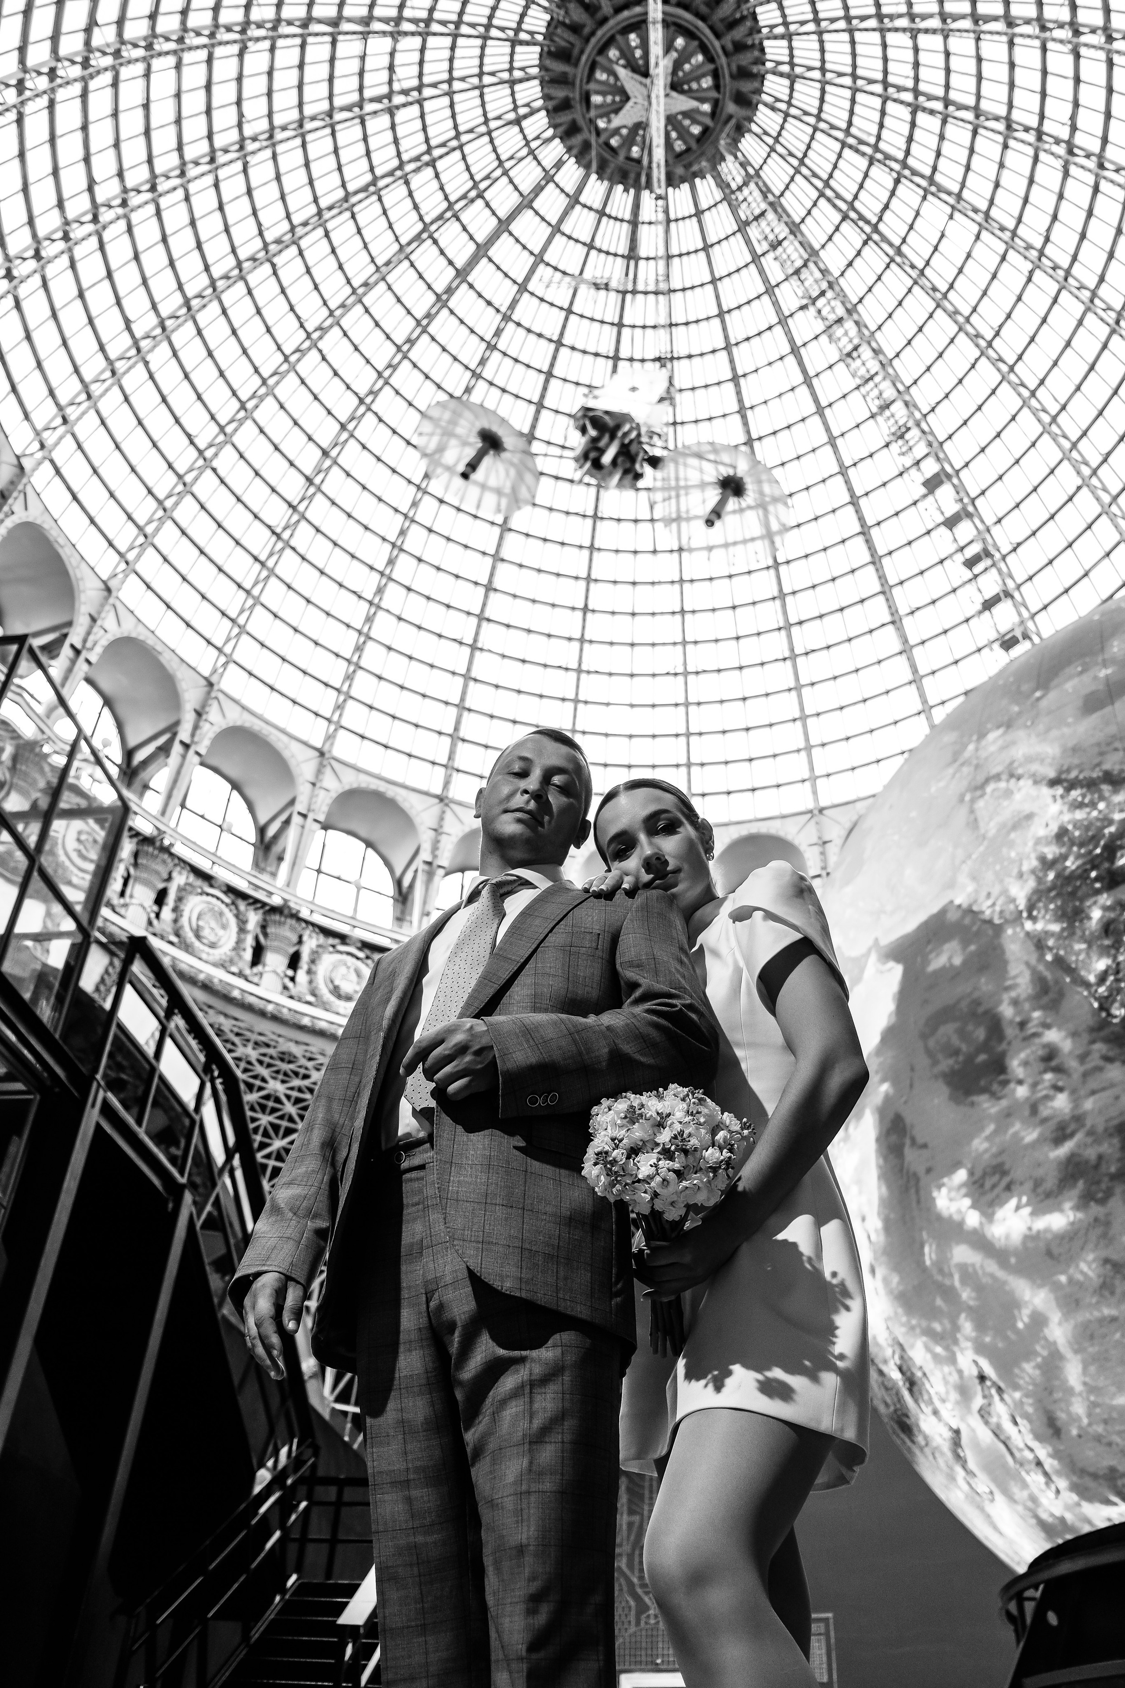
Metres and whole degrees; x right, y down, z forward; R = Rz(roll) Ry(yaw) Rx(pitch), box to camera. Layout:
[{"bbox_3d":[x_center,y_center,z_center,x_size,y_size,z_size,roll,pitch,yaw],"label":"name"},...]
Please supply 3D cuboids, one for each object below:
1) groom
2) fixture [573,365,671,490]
[{"bbox_3d":[-0.089,0.545,1.591,0.580,1.800,0.410,-16,-41,23],"label":"groom"},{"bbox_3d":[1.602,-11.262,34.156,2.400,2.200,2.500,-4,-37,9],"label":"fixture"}]

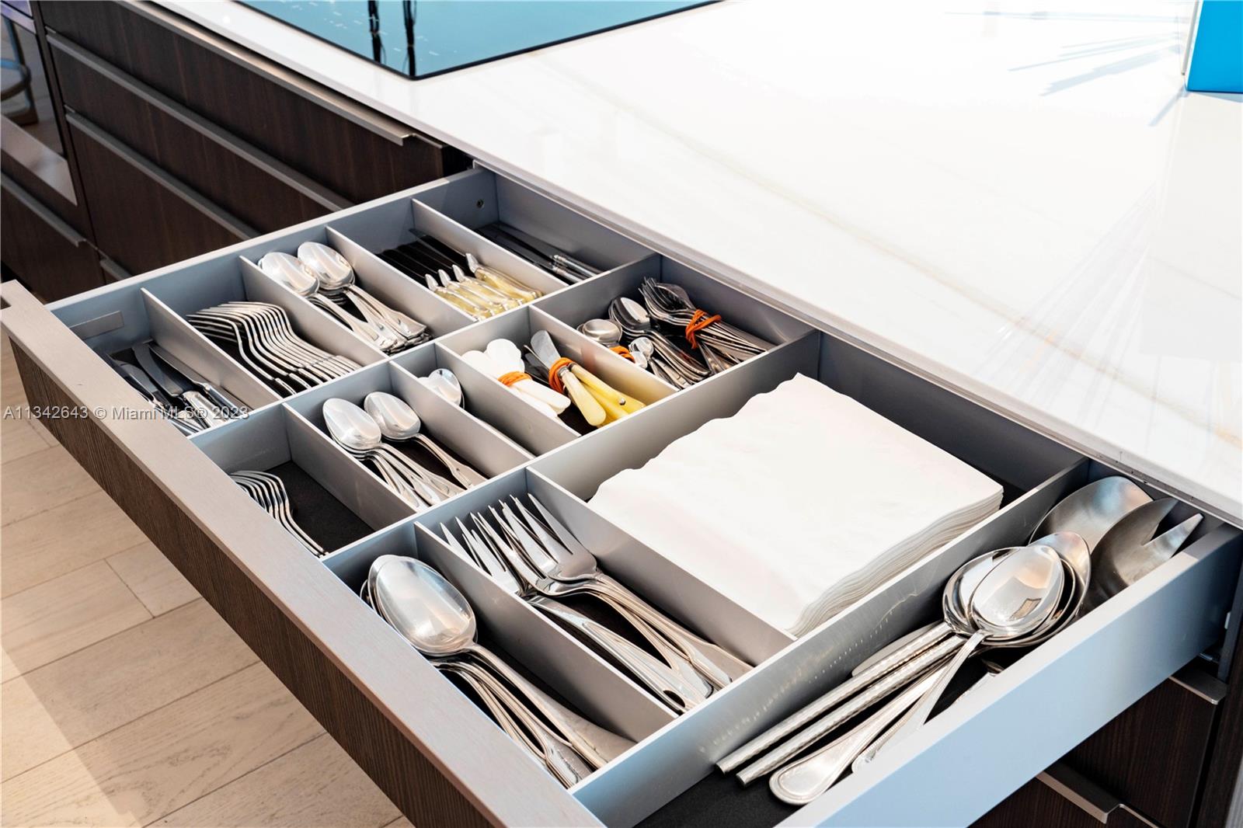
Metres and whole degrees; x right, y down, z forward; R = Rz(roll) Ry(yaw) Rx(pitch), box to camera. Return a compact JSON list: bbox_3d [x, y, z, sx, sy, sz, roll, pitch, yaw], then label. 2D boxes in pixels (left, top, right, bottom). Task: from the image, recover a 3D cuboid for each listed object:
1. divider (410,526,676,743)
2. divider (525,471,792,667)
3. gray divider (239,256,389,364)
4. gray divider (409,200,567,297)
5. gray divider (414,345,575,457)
[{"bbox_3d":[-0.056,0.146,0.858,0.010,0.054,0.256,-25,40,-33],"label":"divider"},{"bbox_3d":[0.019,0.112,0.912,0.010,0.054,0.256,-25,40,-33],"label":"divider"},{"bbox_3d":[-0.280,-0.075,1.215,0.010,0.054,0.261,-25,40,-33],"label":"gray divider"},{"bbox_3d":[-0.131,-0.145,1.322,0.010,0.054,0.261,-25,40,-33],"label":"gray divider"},{"bbox_3d":[-0.104,0.004,1.085,0.029,0.054,0.200,-25,40,-33],"label":"gray divider"}]

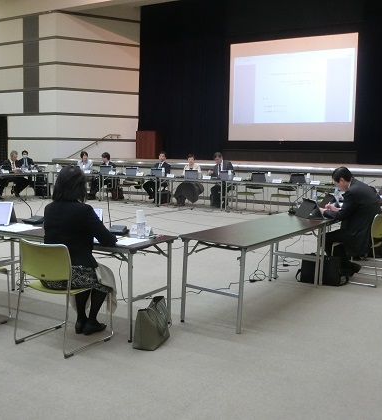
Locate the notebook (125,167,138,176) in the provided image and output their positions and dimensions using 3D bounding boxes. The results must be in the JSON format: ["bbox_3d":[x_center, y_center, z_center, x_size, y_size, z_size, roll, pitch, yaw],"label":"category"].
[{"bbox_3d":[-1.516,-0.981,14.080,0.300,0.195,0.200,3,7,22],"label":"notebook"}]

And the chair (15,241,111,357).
[{"bbox_3d":[-0.906,0.579,4.005,0.525,0.770,0.550,5,7,31],"label":"chair"}]

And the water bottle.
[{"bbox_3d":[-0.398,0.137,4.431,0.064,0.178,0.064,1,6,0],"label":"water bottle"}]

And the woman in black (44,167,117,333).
[{"bbox_3d":[-0.793,0.318,4.114,0.510,1.270,0.640,5,7,31],"label":"woman in black"}]

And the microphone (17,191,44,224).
[{"bbox_3d":[-1.501,-0.036,5.117,0.155,0.300,0.250,5,7,32],"label":"microphone"}]

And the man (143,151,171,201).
[{"bbox_3d":[-0.874,-0.847,14.359,0.520,1.335,0.770,6,8,35],"label":"man"}]

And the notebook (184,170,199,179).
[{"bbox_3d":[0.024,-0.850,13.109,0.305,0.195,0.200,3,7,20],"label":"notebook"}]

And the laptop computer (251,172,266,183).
[{"bbox_3d":[1.464,-0.732,11.864,0.290,0.200,0.180,5,8,32],"label":"laptop computer"}]

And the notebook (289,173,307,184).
[{"bbox_3d":[2.225,-0.659,11.384,0.290,0.200,0.180,5,8,32],"label":"notebook"}]

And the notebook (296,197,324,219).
[{"bbox_3d":[1.250,-0.012,5.817,0.180,0.180,0.305,0,6,-10],"label":"notebook"}]

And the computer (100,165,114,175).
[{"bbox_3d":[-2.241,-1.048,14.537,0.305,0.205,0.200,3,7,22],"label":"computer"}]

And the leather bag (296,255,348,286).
[{"bbox_3d":[1.400,0.632,5.846,0.420,0.290,0.160,4,7,24],"label":"leather bag"}]

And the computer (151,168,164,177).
[{"bbox_3d":[-0.815,-0.950,13.303,0.280,0.200,0.180,5,8,32],"label":"computer"}]

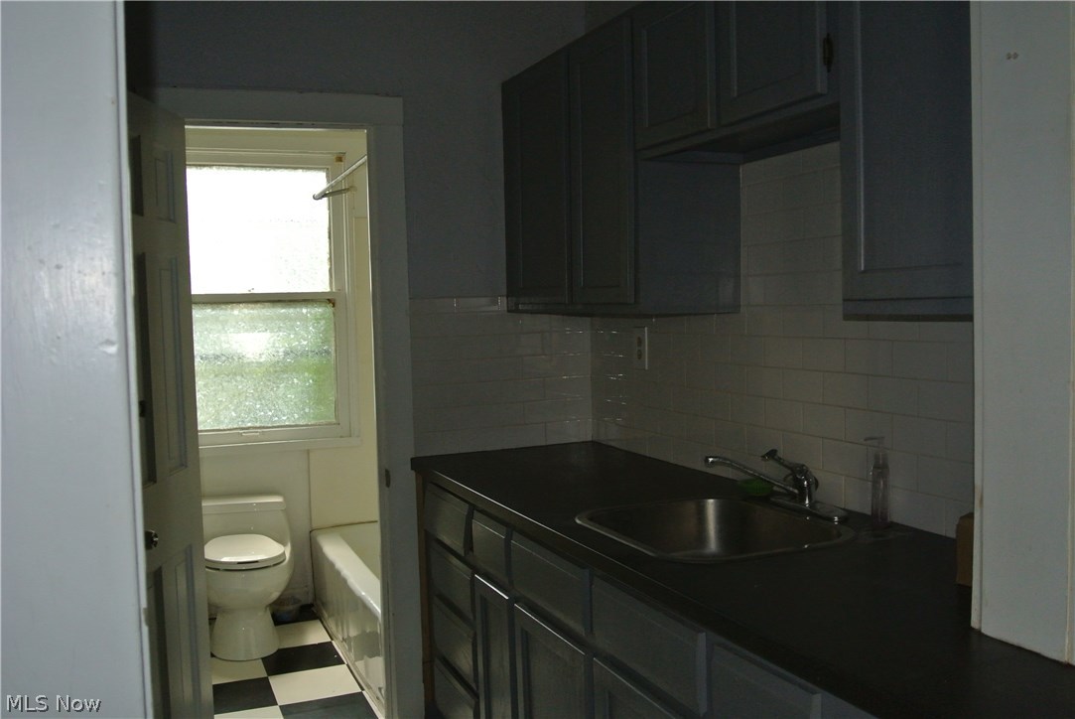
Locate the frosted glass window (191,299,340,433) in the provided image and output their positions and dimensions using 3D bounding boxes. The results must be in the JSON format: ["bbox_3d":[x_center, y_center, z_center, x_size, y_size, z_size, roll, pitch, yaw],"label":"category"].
[{"bbox_3d":[-1.283,0.028,4.690,0.706,0.580,0.040,-3,3,-22],"label":"frosted glass window"}]

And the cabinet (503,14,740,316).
[{"bbox_3d":[0.207,-0.509,3.003,0.307,0.747,0.926,-3,3,-22],"label":"cabinet"}]

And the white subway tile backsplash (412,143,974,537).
[{"bbox_3d":[0.228,-0.074,2.558,0.656,0.829,1.800,-3,3,-22],"label":"white subway tile backsplash"}]

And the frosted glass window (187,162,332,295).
[{"bbox_3d":[-1.313,-0.597,4.692,0.708,0.584,0.040,-3,3,-22],"label":"frosted glass window"}]

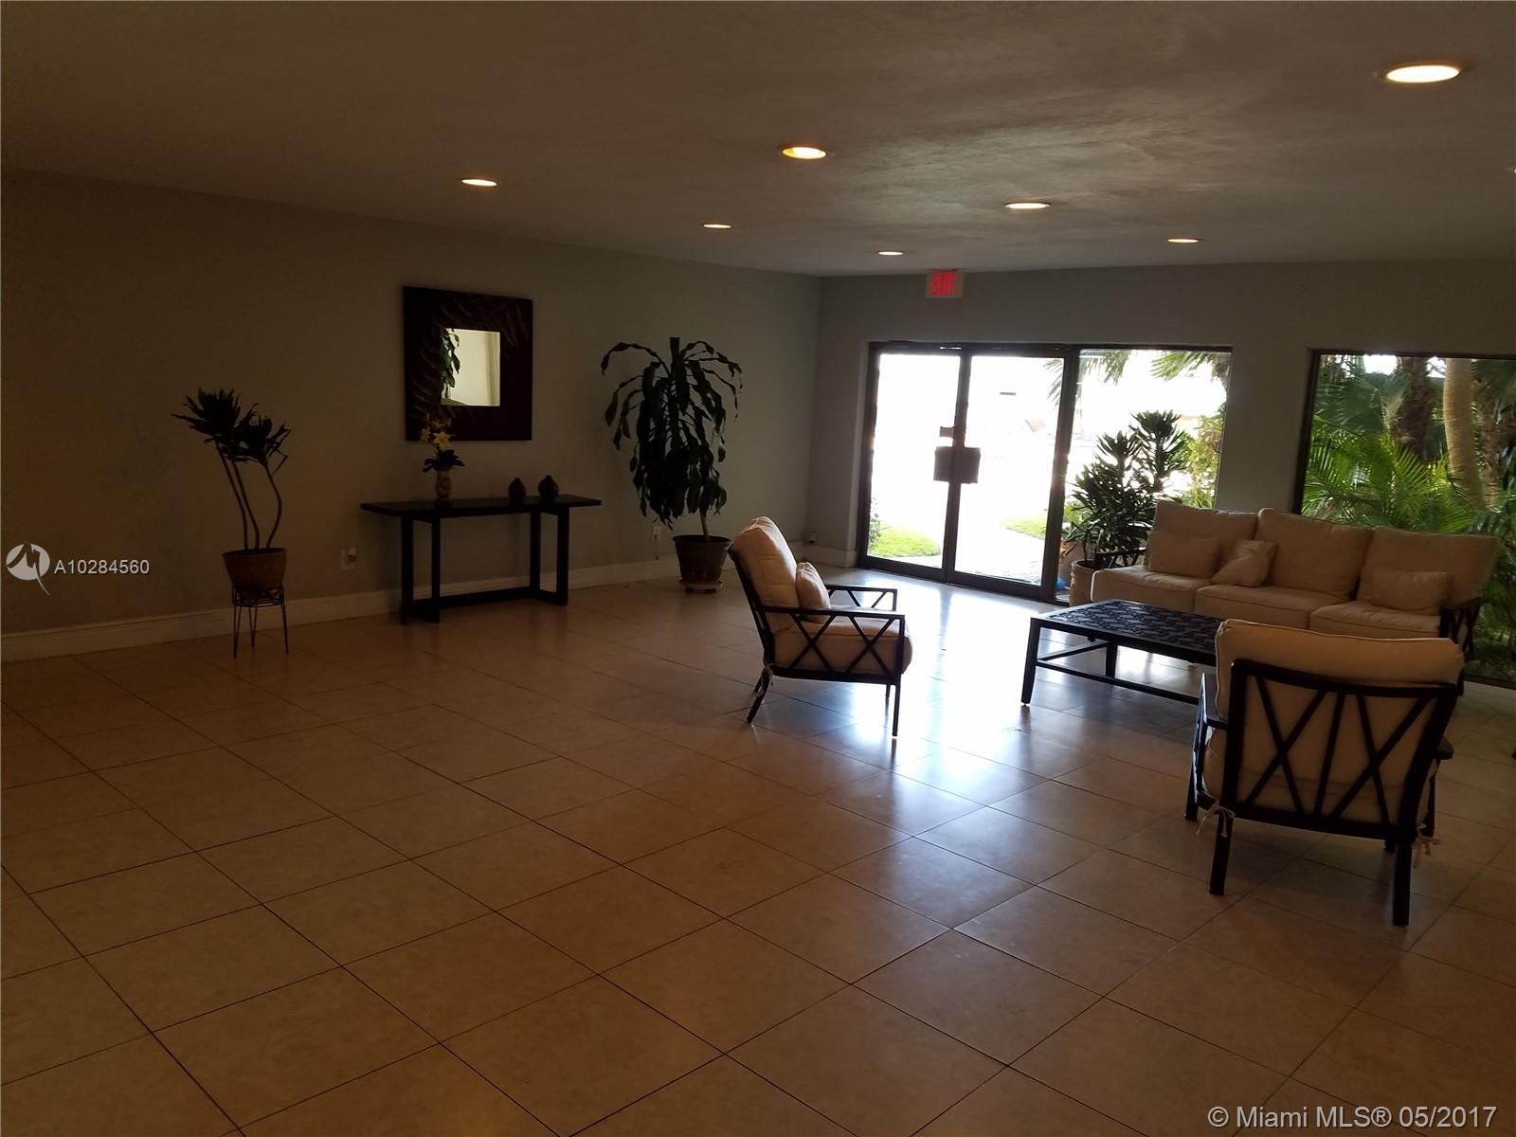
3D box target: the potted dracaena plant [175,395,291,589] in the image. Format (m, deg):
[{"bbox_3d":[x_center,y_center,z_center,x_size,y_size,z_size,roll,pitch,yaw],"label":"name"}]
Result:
[{"bbox_3d":[-2.833,-0.394,6.162,0.618,1.117,0.494,-2,10,-25],"label":"potted dracaena plant"}]

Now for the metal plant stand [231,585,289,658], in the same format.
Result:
[{"bbox_3d":[-2.760,0.282,6.322,0.322,0.380,0.322,-1,10,-24],"label":"metal plant stand"}]

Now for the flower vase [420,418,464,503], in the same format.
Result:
[{"bbox_3d":[-2.052,-0.686,7.381,0.250,0.570,0.260,12,13,42],"label":"flower vase"}]

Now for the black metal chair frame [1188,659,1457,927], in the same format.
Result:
[{"bbox_3d":[1.966,0.690,4.027,0.750,0.850,0.870,6,10,18],"label":"black metal chair frame"}]

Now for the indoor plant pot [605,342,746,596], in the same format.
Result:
[{"bbox_3d":[-0.628,-0.742,8.440,1.022,1.896,0.927,2,10,-4],"label":"indoor plant pot"}]

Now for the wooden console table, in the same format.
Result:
[{"bbox_3d":[-1.808,-0.081,7.672,0.442,0.738,1.576,12,13,43],"label":"wooden console table"}]

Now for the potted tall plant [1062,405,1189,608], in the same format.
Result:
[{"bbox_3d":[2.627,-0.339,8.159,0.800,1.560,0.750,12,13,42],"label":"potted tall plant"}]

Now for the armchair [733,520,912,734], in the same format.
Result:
[{"bbox_3d":[0.315,0.251,5.752,0.930,0.966,0.750,3,10,3],"label":"armchair"}]

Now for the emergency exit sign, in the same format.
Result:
[{"bbox_3d":[1.509,-2.307,9.264,0.320,0.220,0.060,12,13,42],"label":"emergency exit sign"}]

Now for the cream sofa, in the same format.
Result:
[{"bbox_3d":[3.233,0.144,7.156,2.118,0.934,0.894,12,13,43],"label":"cream sofa"}]

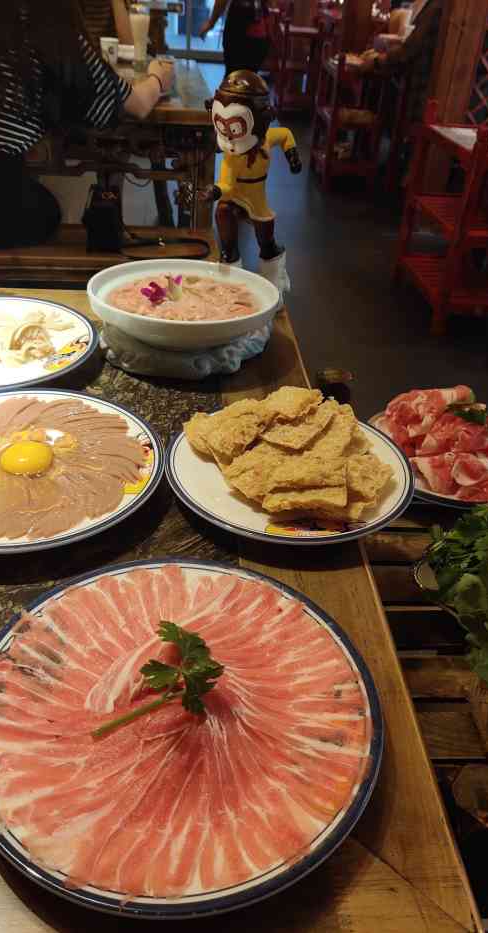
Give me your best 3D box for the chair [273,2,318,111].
[{"bbox_3d":[0.307,-2.755,5.428,0.260,0.630,0.320,0,36,-7],"label":"chair"}]

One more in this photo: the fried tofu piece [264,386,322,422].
[{"bbox_3d":[0.045,-0.057,0.729,0.052,0.015,0.048,19,48,11],"label":"fried tofu piece"}]

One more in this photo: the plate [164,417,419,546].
[{"bbox_3d":[0.040,0.009,0.727,0.219,0.025,0.219,0,36,-7],"label":"plate"}]

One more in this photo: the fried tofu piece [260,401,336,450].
[{"bbox_3d":[0.049,-0.037,0.719,0.042,0.014,0.056,31,54,18],"label":"fried tofu piece"}]

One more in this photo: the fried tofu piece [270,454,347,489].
[{"bbox_3d":[0.053,0.004,0.679,0.064,0.014,0.046,0,51,-7],"label":"fried tofu piece"}]

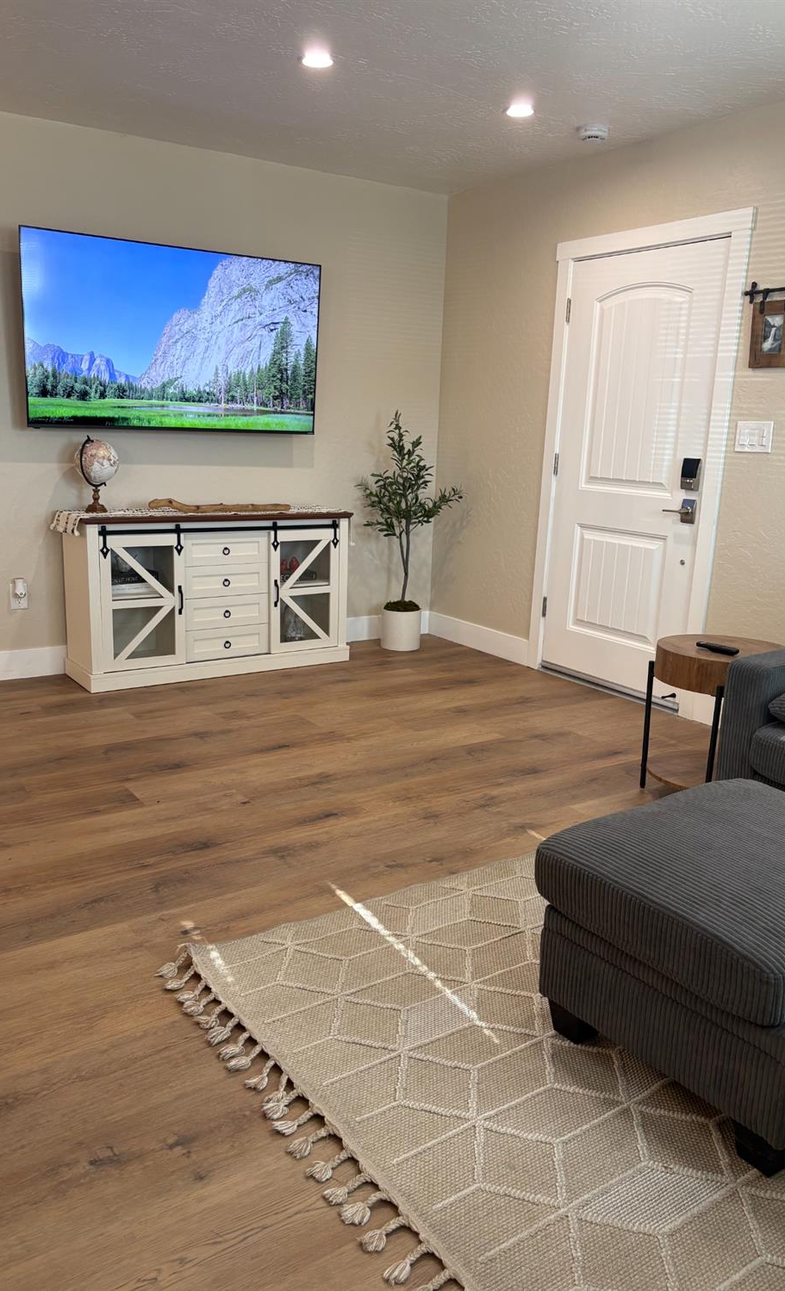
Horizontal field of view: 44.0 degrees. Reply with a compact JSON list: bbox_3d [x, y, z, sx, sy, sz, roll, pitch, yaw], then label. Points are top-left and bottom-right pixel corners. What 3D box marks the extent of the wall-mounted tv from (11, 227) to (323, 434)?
[{"bbox_3d":[-1.001,-1.444,4.603,1.448,0.832,0.060,-7,16,-33],"label":"wall-mounted tv"}]

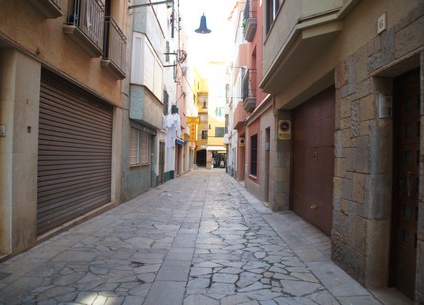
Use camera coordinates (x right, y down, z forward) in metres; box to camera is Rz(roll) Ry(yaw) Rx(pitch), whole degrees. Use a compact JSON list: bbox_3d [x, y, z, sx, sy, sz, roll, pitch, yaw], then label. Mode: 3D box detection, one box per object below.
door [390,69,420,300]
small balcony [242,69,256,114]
[{"bbox_3d":[1.916,0.307,3.187,0.080,2.190,0.850,1,-1,-1],"label":"door"},{"bbox_3d":[1.448,-2.218,13.351,0.320,1.550,1.700,1,-1,-1],"label":"small balcony"}]

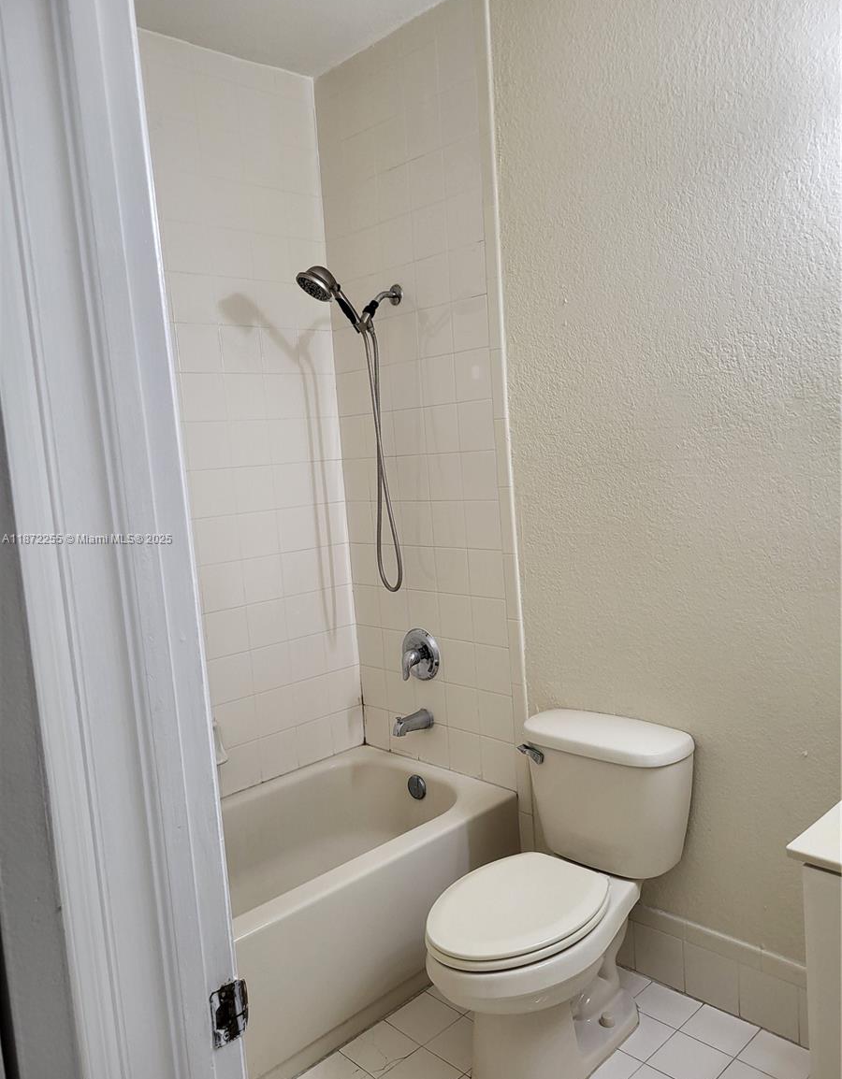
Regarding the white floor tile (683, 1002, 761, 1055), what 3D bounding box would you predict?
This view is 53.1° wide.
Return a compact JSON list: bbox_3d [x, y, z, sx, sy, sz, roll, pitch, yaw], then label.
[{"bbox_3d":[0.749,1.238,2.119,0.134,0.010,0.150,-10,8,-43],"label":"white floor tile"}]

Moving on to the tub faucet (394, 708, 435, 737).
[{"bbox_3d":[-0.035,0.622,2.837,0.143,0.074,0.066,-10,8,-43],"label":"tub faucet"}]

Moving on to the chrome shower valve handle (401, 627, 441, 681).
[{"bbox_3d":[-0.029,0.394,2.835,0.083,0.180,0.180,-10,8,-43],"label":"chrome shower valve handle"}]

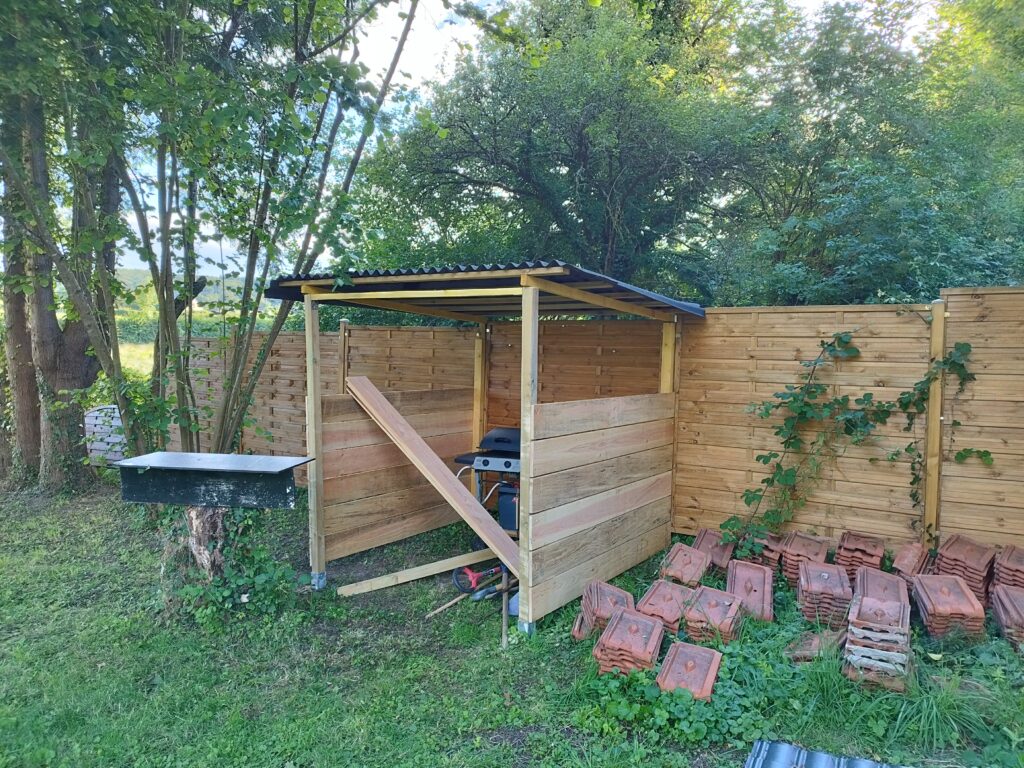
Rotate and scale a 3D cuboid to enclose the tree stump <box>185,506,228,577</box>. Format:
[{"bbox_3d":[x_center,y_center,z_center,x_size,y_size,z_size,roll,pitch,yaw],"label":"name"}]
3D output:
[{"bbox_3d":[-2.170,1.140,5.050,0.330,0.580,0.330,2,2,35],"label":"tree stump"}]

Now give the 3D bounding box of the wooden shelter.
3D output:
[{"bbox_3d":[-0.122,0.326,5.339,2.480,2.150,2.170,2,2,35],"label":"wooden shelter"}]

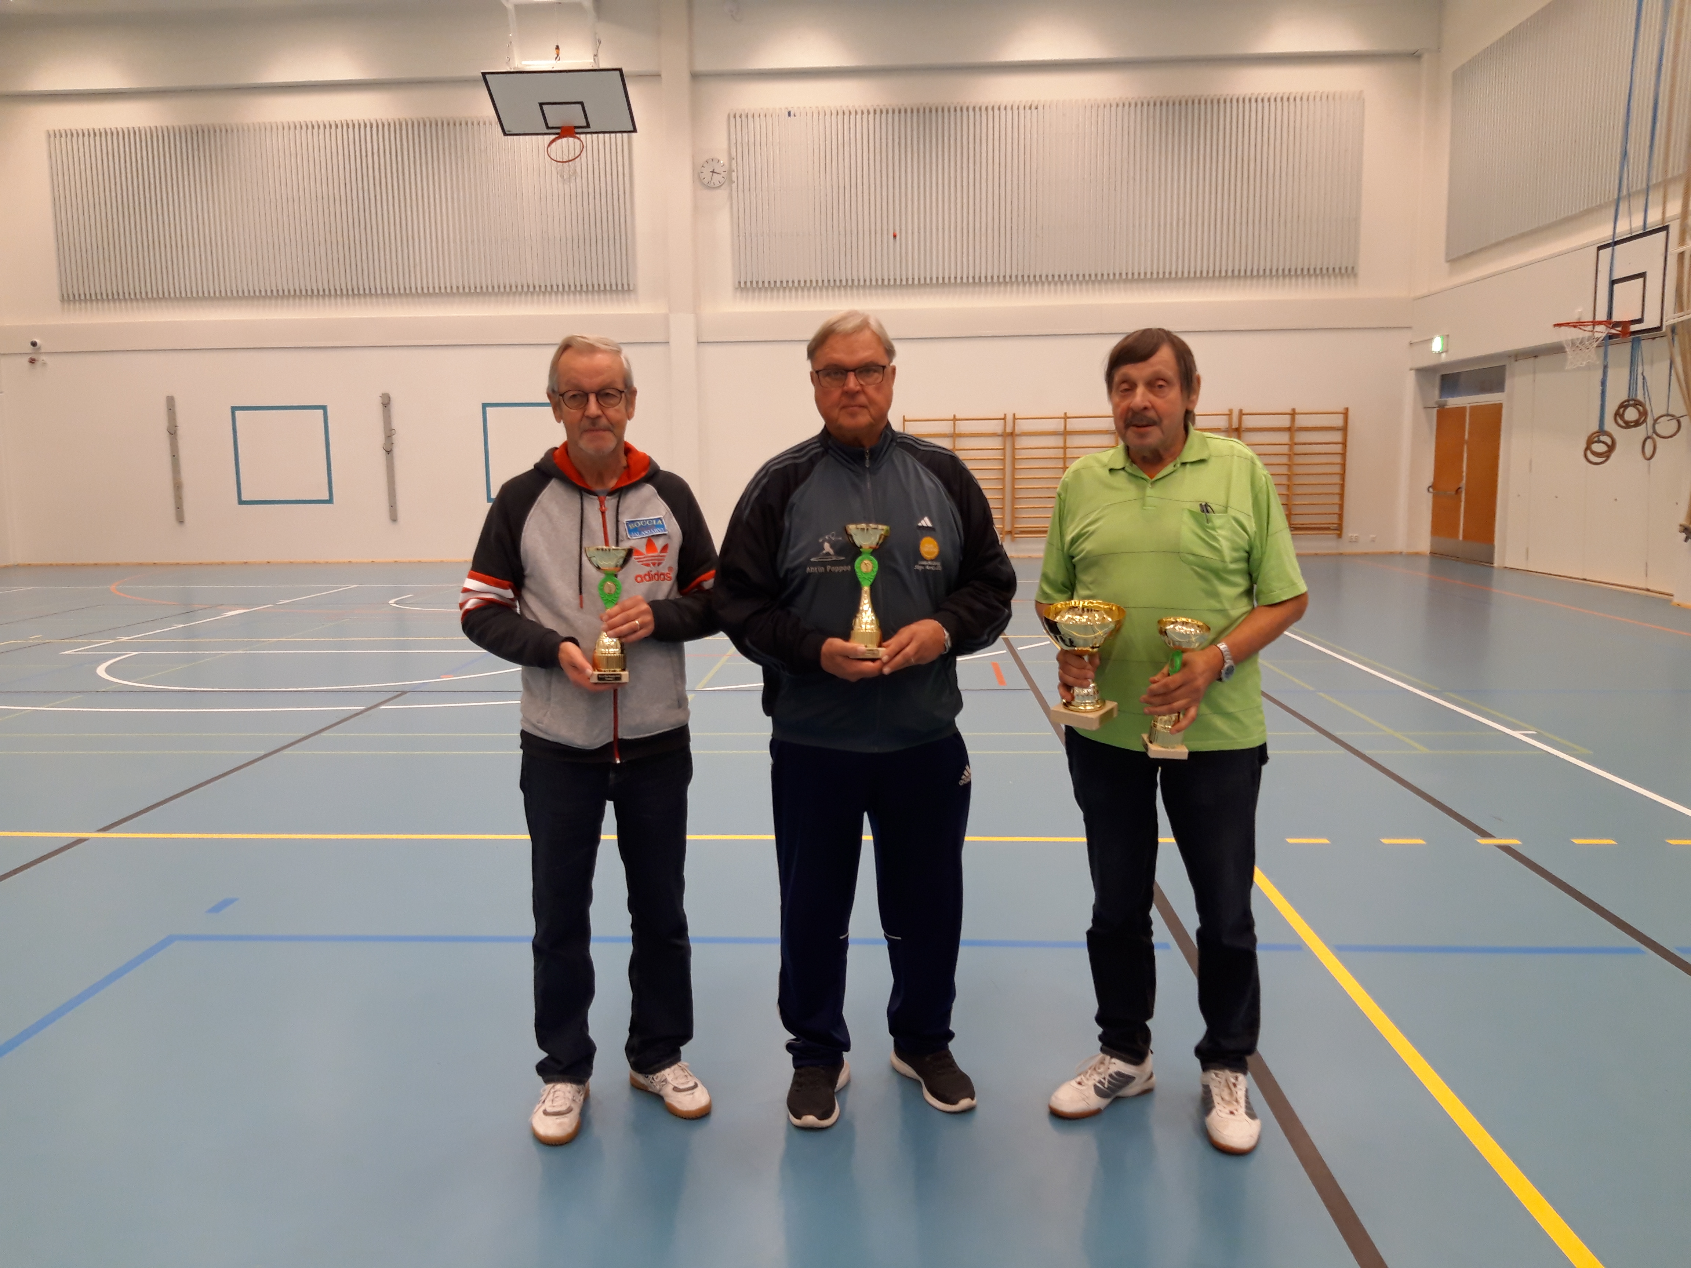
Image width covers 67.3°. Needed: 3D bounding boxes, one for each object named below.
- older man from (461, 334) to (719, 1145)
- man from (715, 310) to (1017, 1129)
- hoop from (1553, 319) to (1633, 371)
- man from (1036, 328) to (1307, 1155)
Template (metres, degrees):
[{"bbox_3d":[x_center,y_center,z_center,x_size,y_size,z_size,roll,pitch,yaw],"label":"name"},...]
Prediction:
[{"bbox_3d":[-0.537,0.221,2.757,0.570,1.700,0.420,-2,7,-11],"label":"older man"},{"bbox_3d":[0.046,0.184,2.798,0.650,1.750,0.440,-1,7,-1],"label":"man"},{"bbox_3d":[7.050,-2.708,11.987,0.600,0.470,0.460,0,7,3],"label":"hoop"},{"bbox_3d":[0.687,0.216,2.699,0.570,1.700,0.430,2,8,22],"label":"man"}]

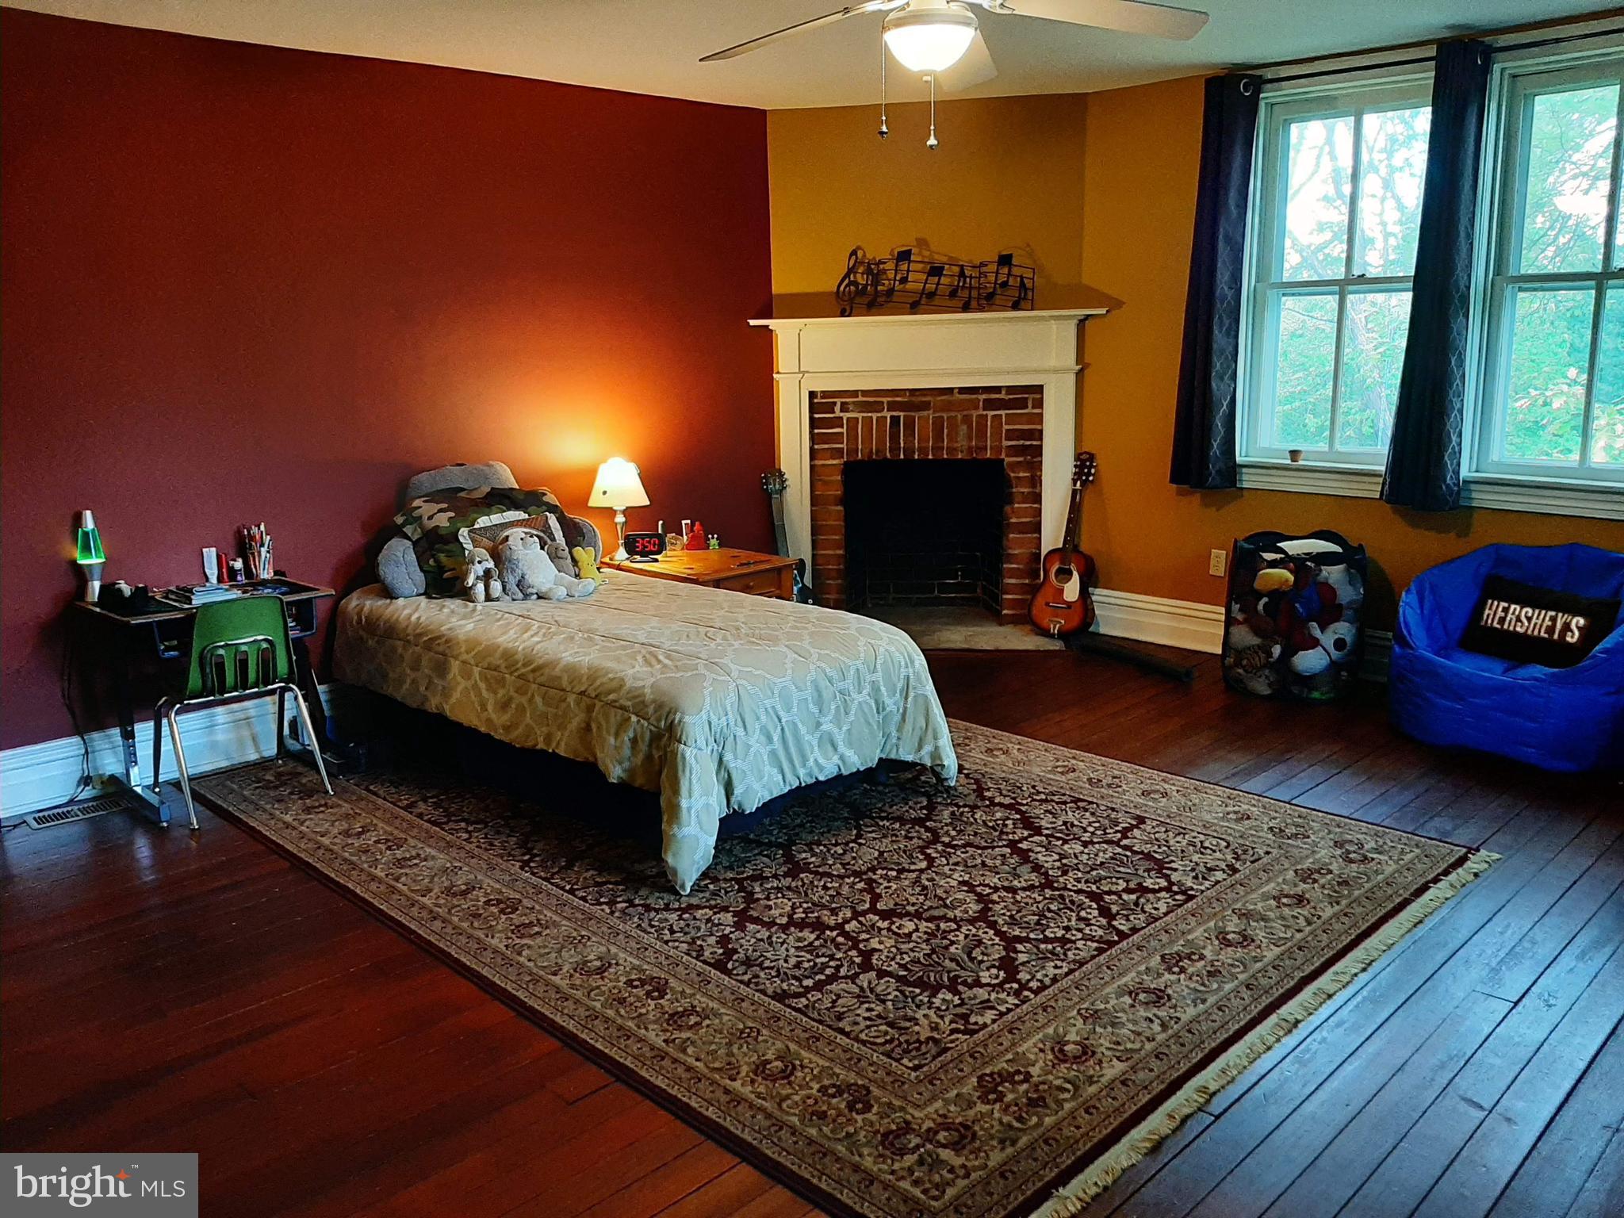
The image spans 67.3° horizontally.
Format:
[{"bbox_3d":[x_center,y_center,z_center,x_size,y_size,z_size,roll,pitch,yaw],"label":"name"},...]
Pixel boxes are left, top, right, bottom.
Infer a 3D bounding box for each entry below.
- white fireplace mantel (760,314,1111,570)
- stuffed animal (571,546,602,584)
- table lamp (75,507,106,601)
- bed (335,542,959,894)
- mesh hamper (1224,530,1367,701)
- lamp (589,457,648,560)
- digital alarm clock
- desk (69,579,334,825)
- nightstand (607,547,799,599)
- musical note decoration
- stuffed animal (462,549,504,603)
[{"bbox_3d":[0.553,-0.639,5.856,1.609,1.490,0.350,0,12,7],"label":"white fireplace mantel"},{"bbox_3d":[-0.862,-0.173,4.672,0.110,0.140,0.070,-8,14,-27],"label":"stuffed animal"},{"bbox_3d":[-2.354,-0.178,3.958,0.088,0.295,0.088,-12,16,-41],"label":"table lamp"},{"bbox_3d":[-0.634,0.265,4.214,1.970,0.540,1.130,10,17,43],"label":"bed"},{"bbox_3d":[1.973,0.007,4.979,0.370,0.620,0.420,-12,16,-41],"label":"mesh hamper"},{"bbox_3d":[-0.846,-0.421,5.289,0.260,0.420,0.260,-1,12,0],"label":"lamp"},{"bbox_3d":[-0.730,-0.273,5.290,0.180,0.125,0.070,-4,13,-10],"label":"digital alarm clock"},{"bbox_3d":[-2.010,0.290,4.040,0.460,0.660,0.610,10,17,43],"label":"desk"},{"bbox_3d":[-0.478,0.060,5.245,0.600,0.520,0.540,10,17,43],"label":"nightstand"},{"bbox_3d":[0.557,-1.507,5.572,0.911,0.305,0.050,0,12,7],"label":"musical note decoration"},{"bbox_3d":[-1.197,-0.137,4.403,0.150,0.200,0.140,-5,13,-17],"label":"stuffed animal"}]

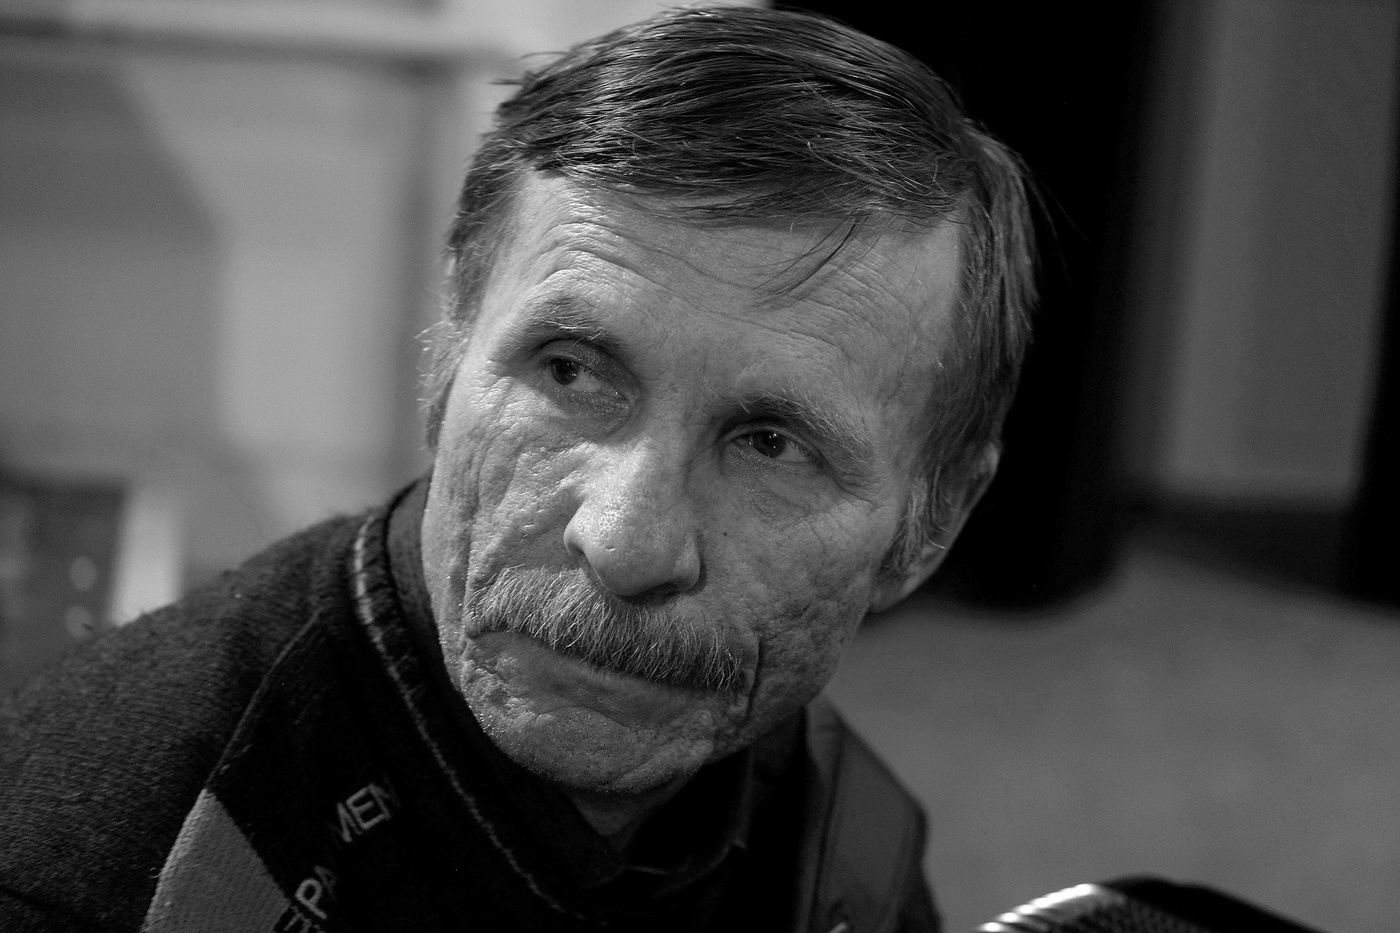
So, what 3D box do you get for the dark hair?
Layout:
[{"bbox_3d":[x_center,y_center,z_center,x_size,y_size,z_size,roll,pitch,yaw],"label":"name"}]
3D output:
[{"bbox_3d":[0.016,-0.060,1.010,0.172,0.160,0.190,16,7,8],"label":"dark hair"}]

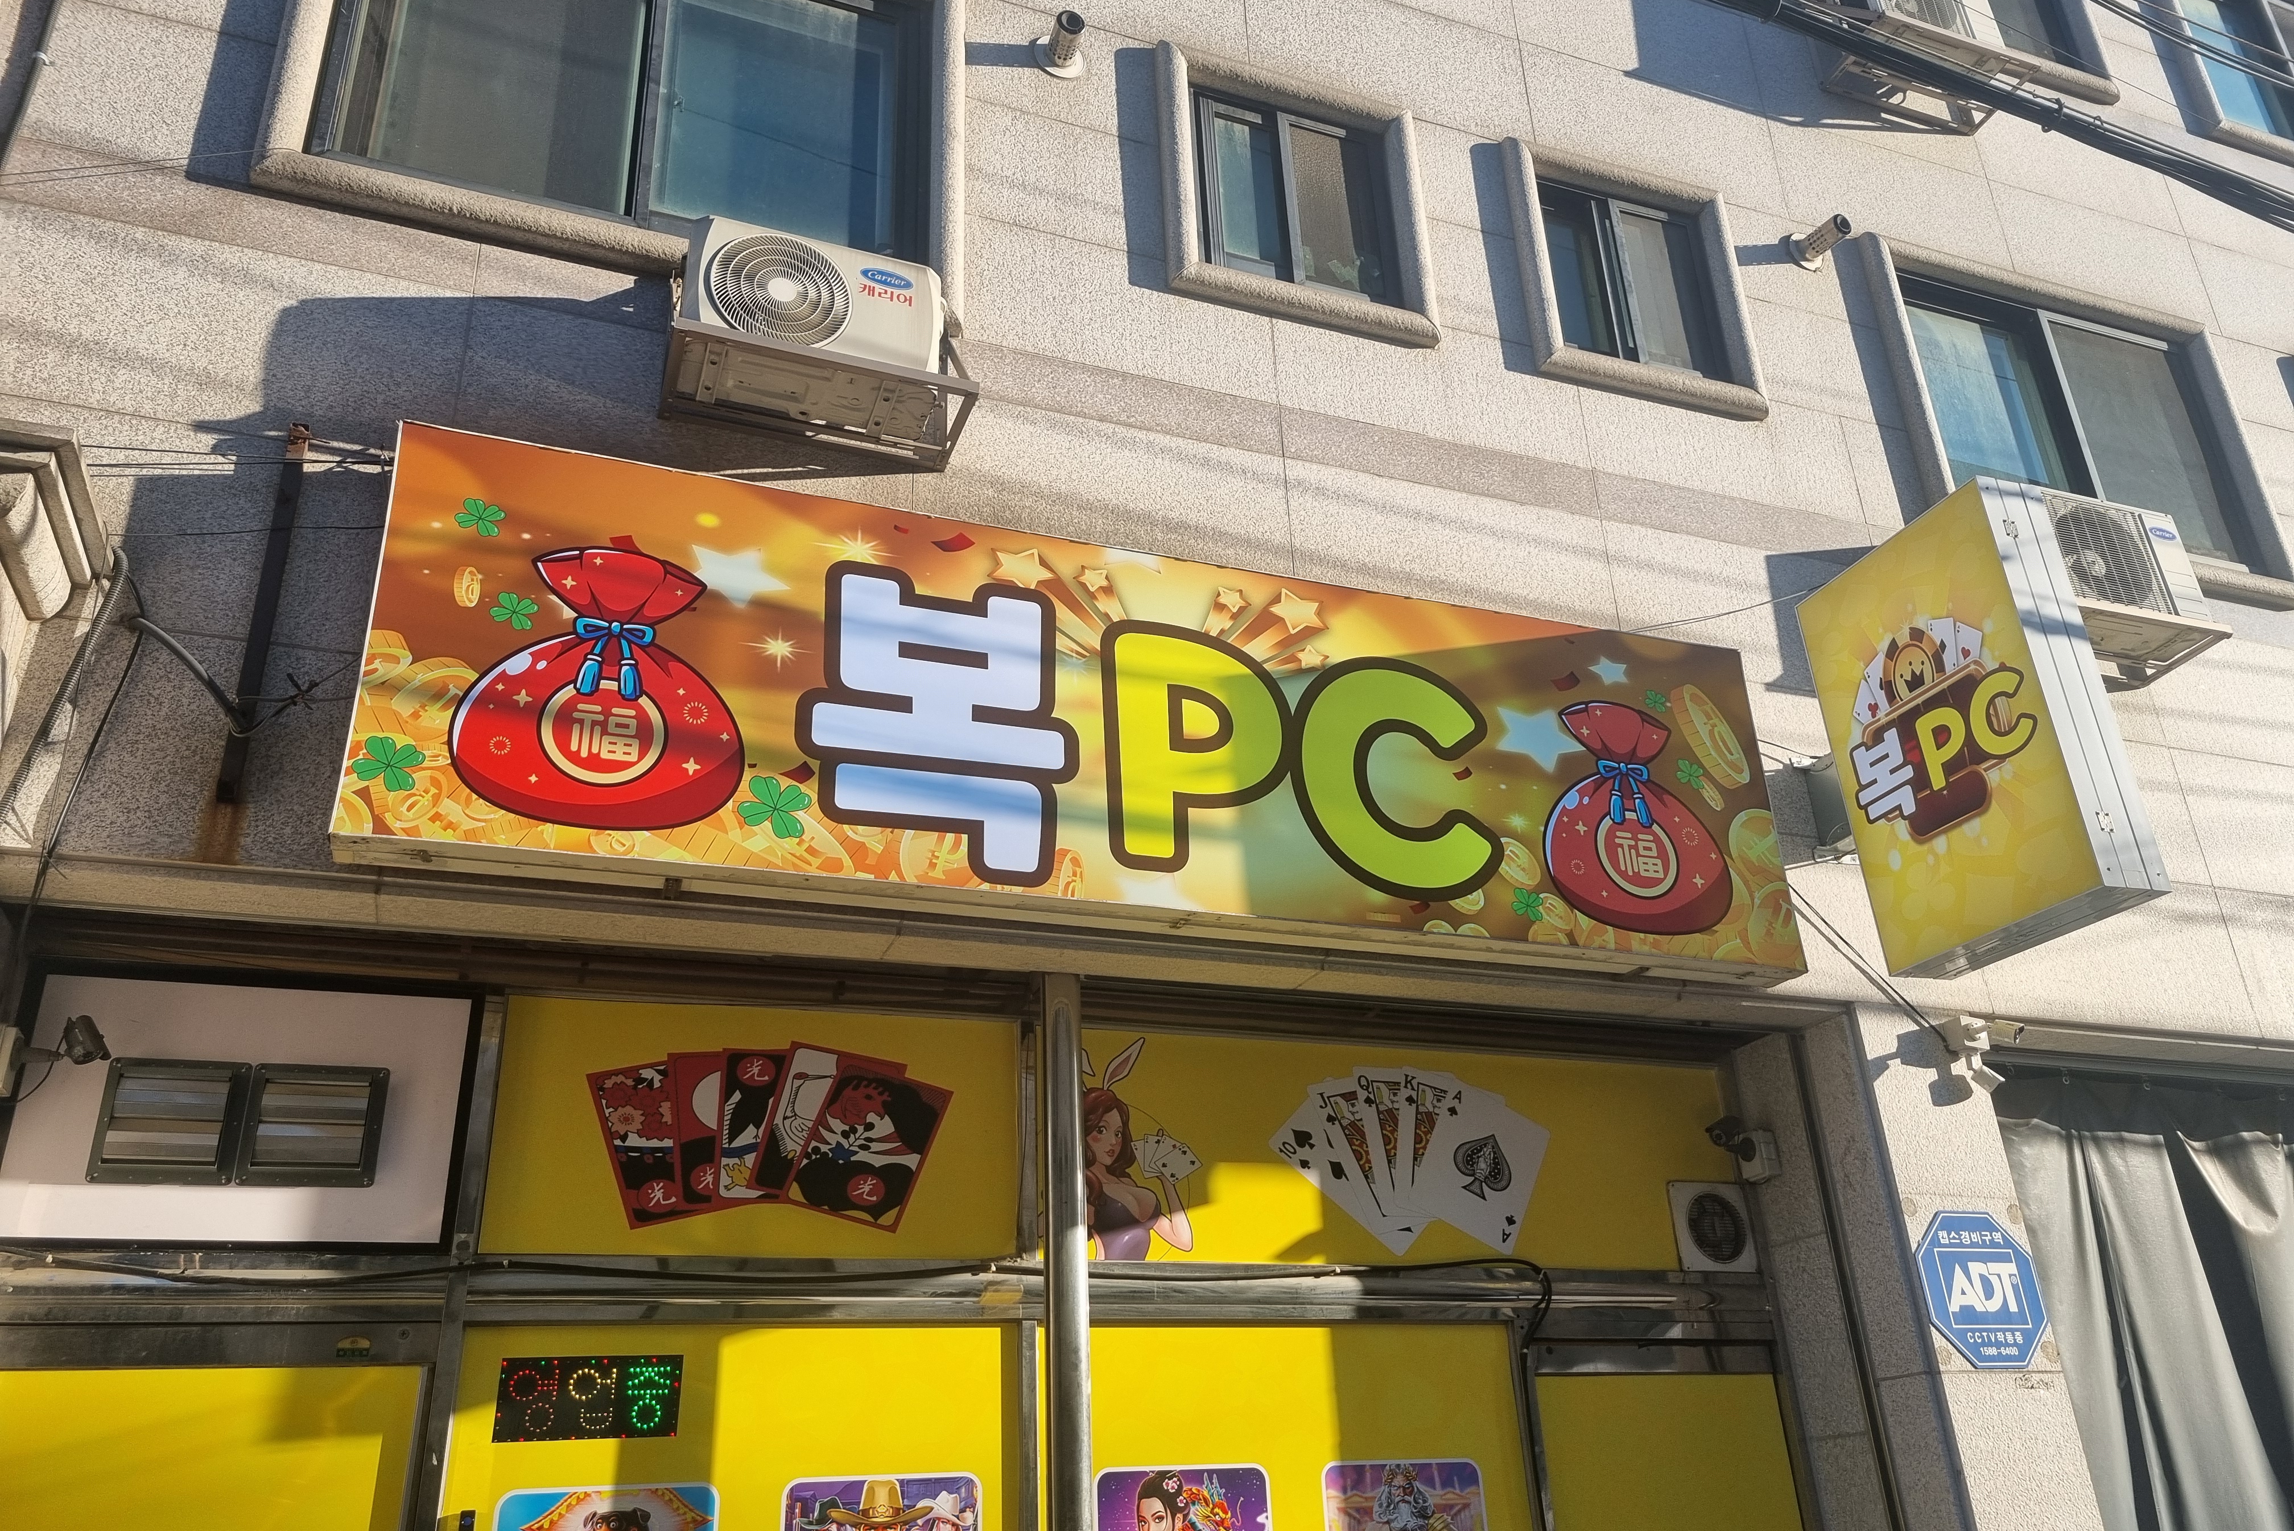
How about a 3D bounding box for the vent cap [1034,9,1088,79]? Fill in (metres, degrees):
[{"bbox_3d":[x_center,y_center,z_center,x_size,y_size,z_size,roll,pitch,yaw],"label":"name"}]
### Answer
[{"bbox_3d":[-0.295,-2.647,6.282,0.189,0.189,0.172,7,-27,-19],"label":"vent cap"}]

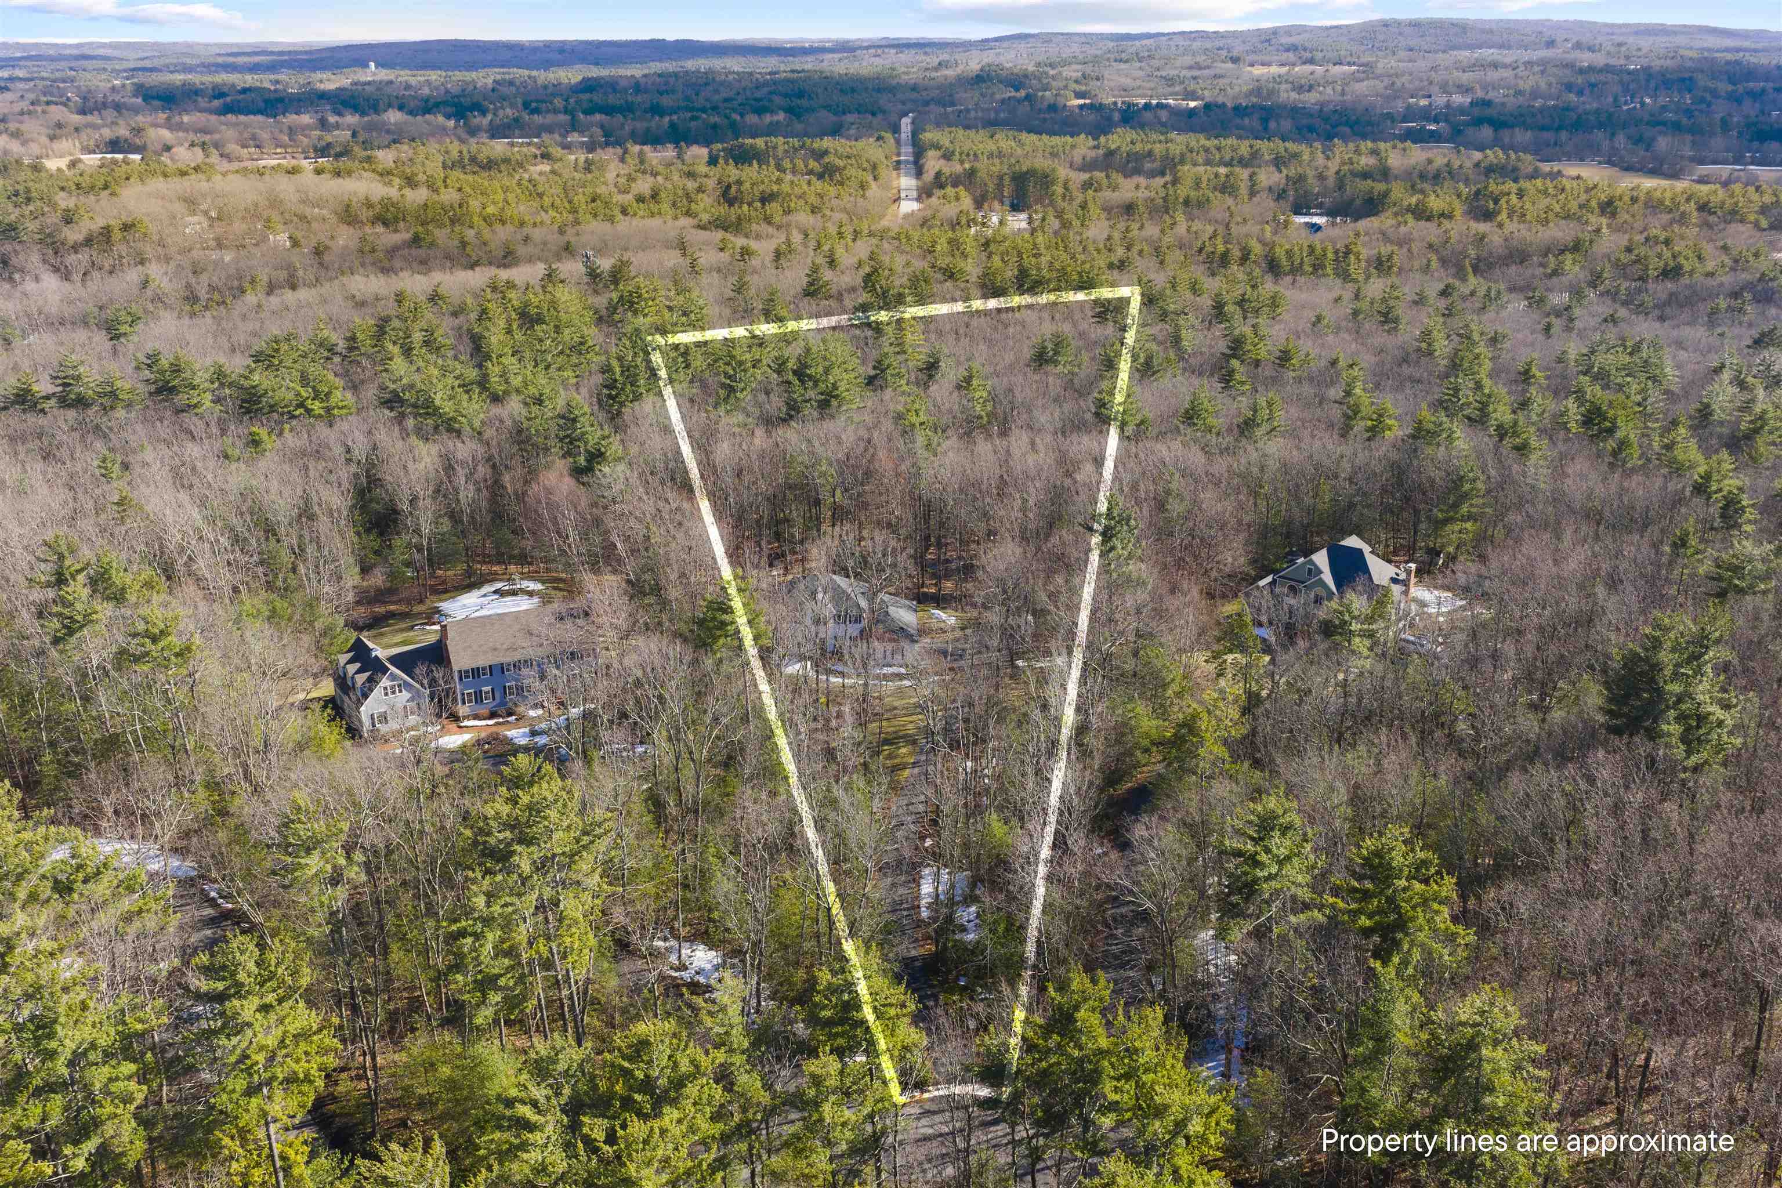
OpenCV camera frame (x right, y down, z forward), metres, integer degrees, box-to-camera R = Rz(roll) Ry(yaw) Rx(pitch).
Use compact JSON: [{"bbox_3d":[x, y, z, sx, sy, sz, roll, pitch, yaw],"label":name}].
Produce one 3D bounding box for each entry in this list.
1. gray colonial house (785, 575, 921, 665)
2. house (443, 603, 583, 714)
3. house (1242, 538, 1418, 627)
[{"bbox_3d":[-4.104,2.126,158.004,13.000,8.600,9.500,11,24,26],"label":"gray colonial house"},{"bbox_3d":[-40.667,6.262,149.406,13.700,9.100,9.100,-8,23,-20],"label":"house"},{"bbox_3d":[52.663,-2.397,165.013,16.500,10.000,13.000,11,24,25],"label":"house"}]

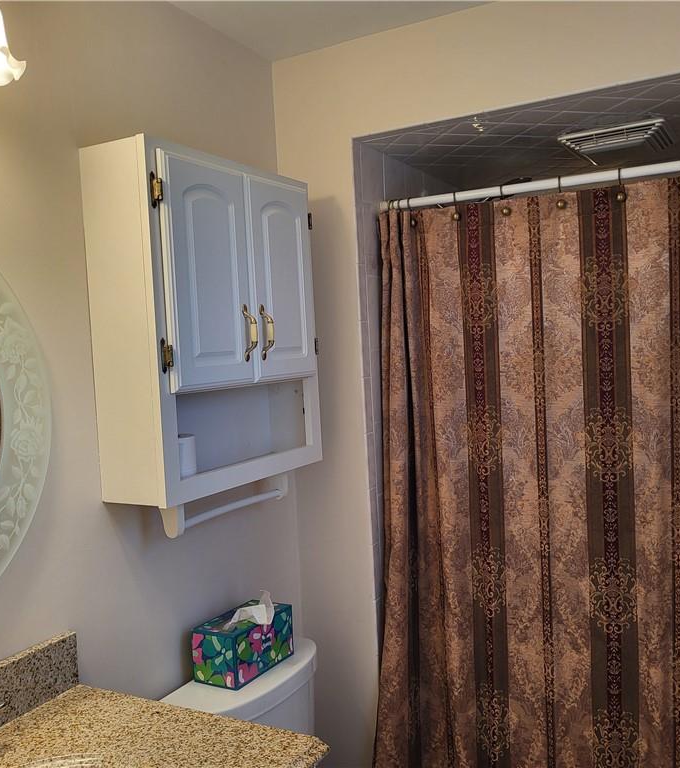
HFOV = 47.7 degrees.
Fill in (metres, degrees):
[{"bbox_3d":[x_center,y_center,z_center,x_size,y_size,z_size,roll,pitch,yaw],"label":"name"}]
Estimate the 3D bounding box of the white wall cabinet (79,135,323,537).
[{"bbox_3d":[-0.261,-0.099,1.742,0.205,0.771,0.593,-1,3,29],"label":"white wall cabinet"}]

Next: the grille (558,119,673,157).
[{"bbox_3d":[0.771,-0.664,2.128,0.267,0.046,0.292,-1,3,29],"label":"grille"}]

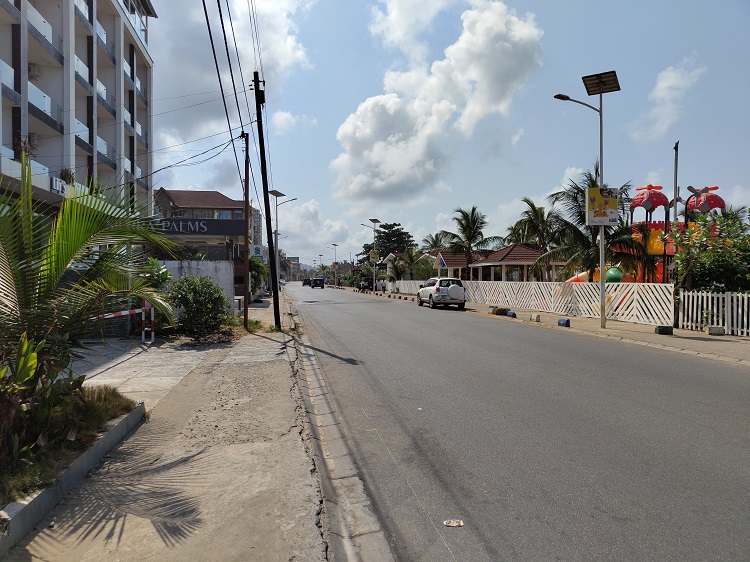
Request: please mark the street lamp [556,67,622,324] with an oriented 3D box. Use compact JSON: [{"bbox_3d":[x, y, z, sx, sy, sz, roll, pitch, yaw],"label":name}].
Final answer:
[{"bbox_3d":[6.600,-2.560,16.200,2.200,8.100,1.200,0,0,-10],"label":"street lamp"}]

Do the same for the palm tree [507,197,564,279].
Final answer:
[{"bbox_3d":[9.600,-1.780,30.500,4.400,6.500,4.400,0,0,-10],"label":"palm tree"}]

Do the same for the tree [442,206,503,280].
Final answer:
[{"bbox_3d":[7.150,-2.050,38.500,4.700,7.000,4.700,0,0,-10],"label":"tree"}]

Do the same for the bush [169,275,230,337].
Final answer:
[{"bbox_3d":[-4.790,0.660,14.200,1.700,1.680,1.750,0,0,-10],"label":"bush"}]

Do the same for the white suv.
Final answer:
[{"bbox_3d":[3.750,0.710,30.100,1.830,1.700,4.550,0,0,-9],"label":"white suv"}]

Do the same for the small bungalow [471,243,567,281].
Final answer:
[{"bbox_3d":[10.480,-0.600,37.950,5.700,4.100,6.000,0,0,-10],"label":"small bungalow"}]

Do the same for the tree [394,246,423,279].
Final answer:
[{"bbox_3d":[3.550,-1.140,55.000,3.200,5.100,3.200,0,0,-10],"label":"tree"}]

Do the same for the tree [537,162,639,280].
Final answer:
[{"bbox_3d":[10.300,-2.100,25.000,5.400,7.200,5.400,0,0,-10],"label":"tree"}]

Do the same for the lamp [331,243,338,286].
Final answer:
[{"bbox_3d":[-7.550,-2.680,94.900,2.150,8.100,1.200,0,0,-10],"label":"lamp"}]

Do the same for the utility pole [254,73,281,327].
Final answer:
[{"bbox_3d":[-3.200,-2.390,15.600,0.450,7.770,0.350,-5,0,-10],"label":"utility pole"}]

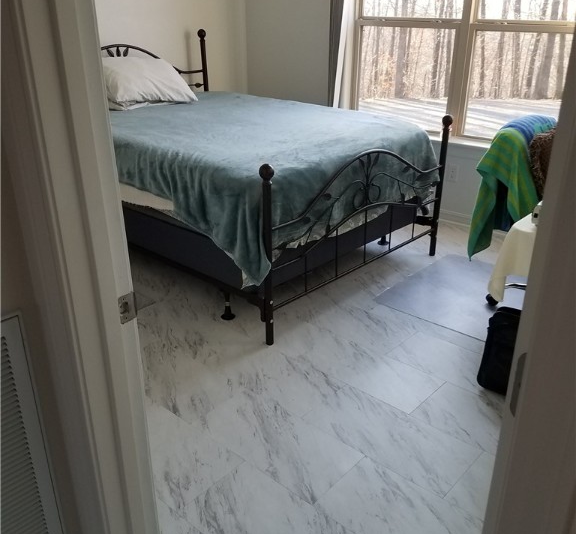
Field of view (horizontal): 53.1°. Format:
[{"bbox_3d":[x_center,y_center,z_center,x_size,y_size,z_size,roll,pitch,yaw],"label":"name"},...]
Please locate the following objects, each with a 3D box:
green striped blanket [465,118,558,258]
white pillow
[{"bbox_3d":[1.160,-0.429,2.967,0.380,0.720,0.380,20,30,38],"label":"green striped blanket"},{"bbox_3d":[-1.038,-1.328,4.170,0.440,0.300,0.700,20,30,38],"label":"white pillow"}]

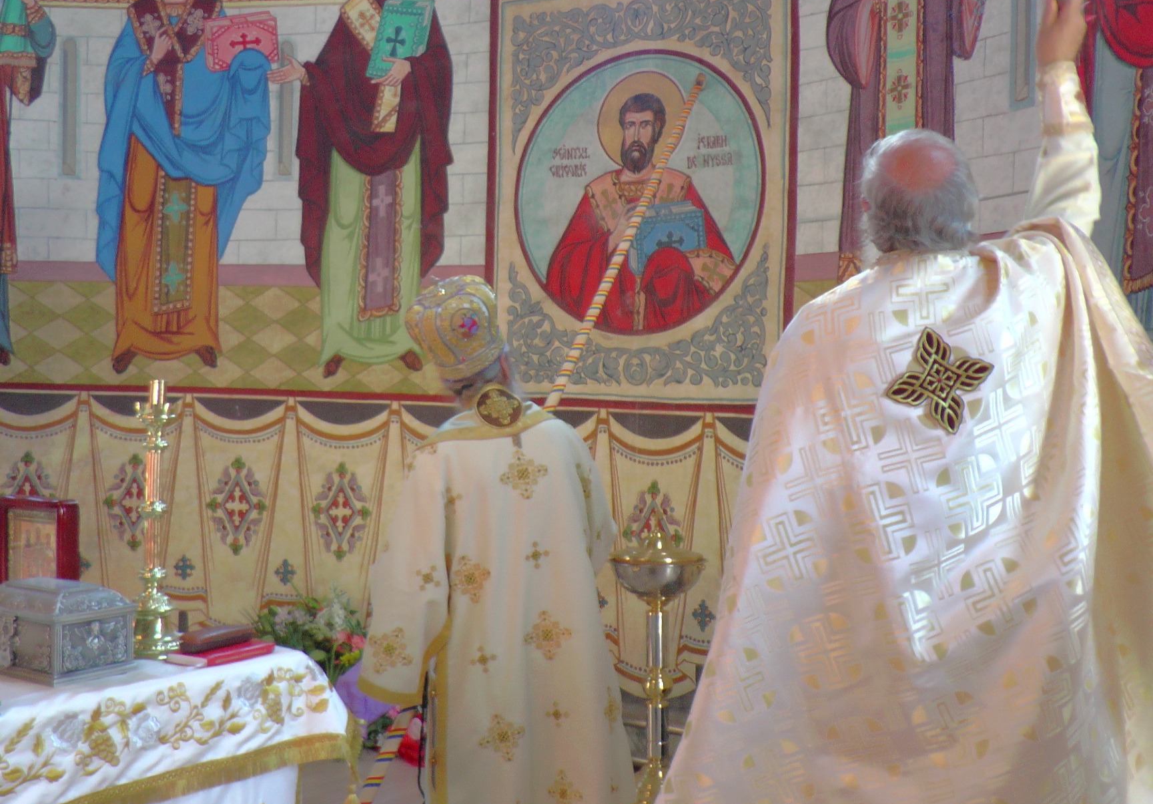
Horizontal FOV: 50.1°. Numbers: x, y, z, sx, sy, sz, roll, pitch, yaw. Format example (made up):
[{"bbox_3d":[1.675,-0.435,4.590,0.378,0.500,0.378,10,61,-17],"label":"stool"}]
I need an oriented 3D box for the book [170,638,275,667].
[{"bbox_3d":[-0.719,0.510,2.500,0.113,0.017,0.178,1,1,31],"label":"book"}]

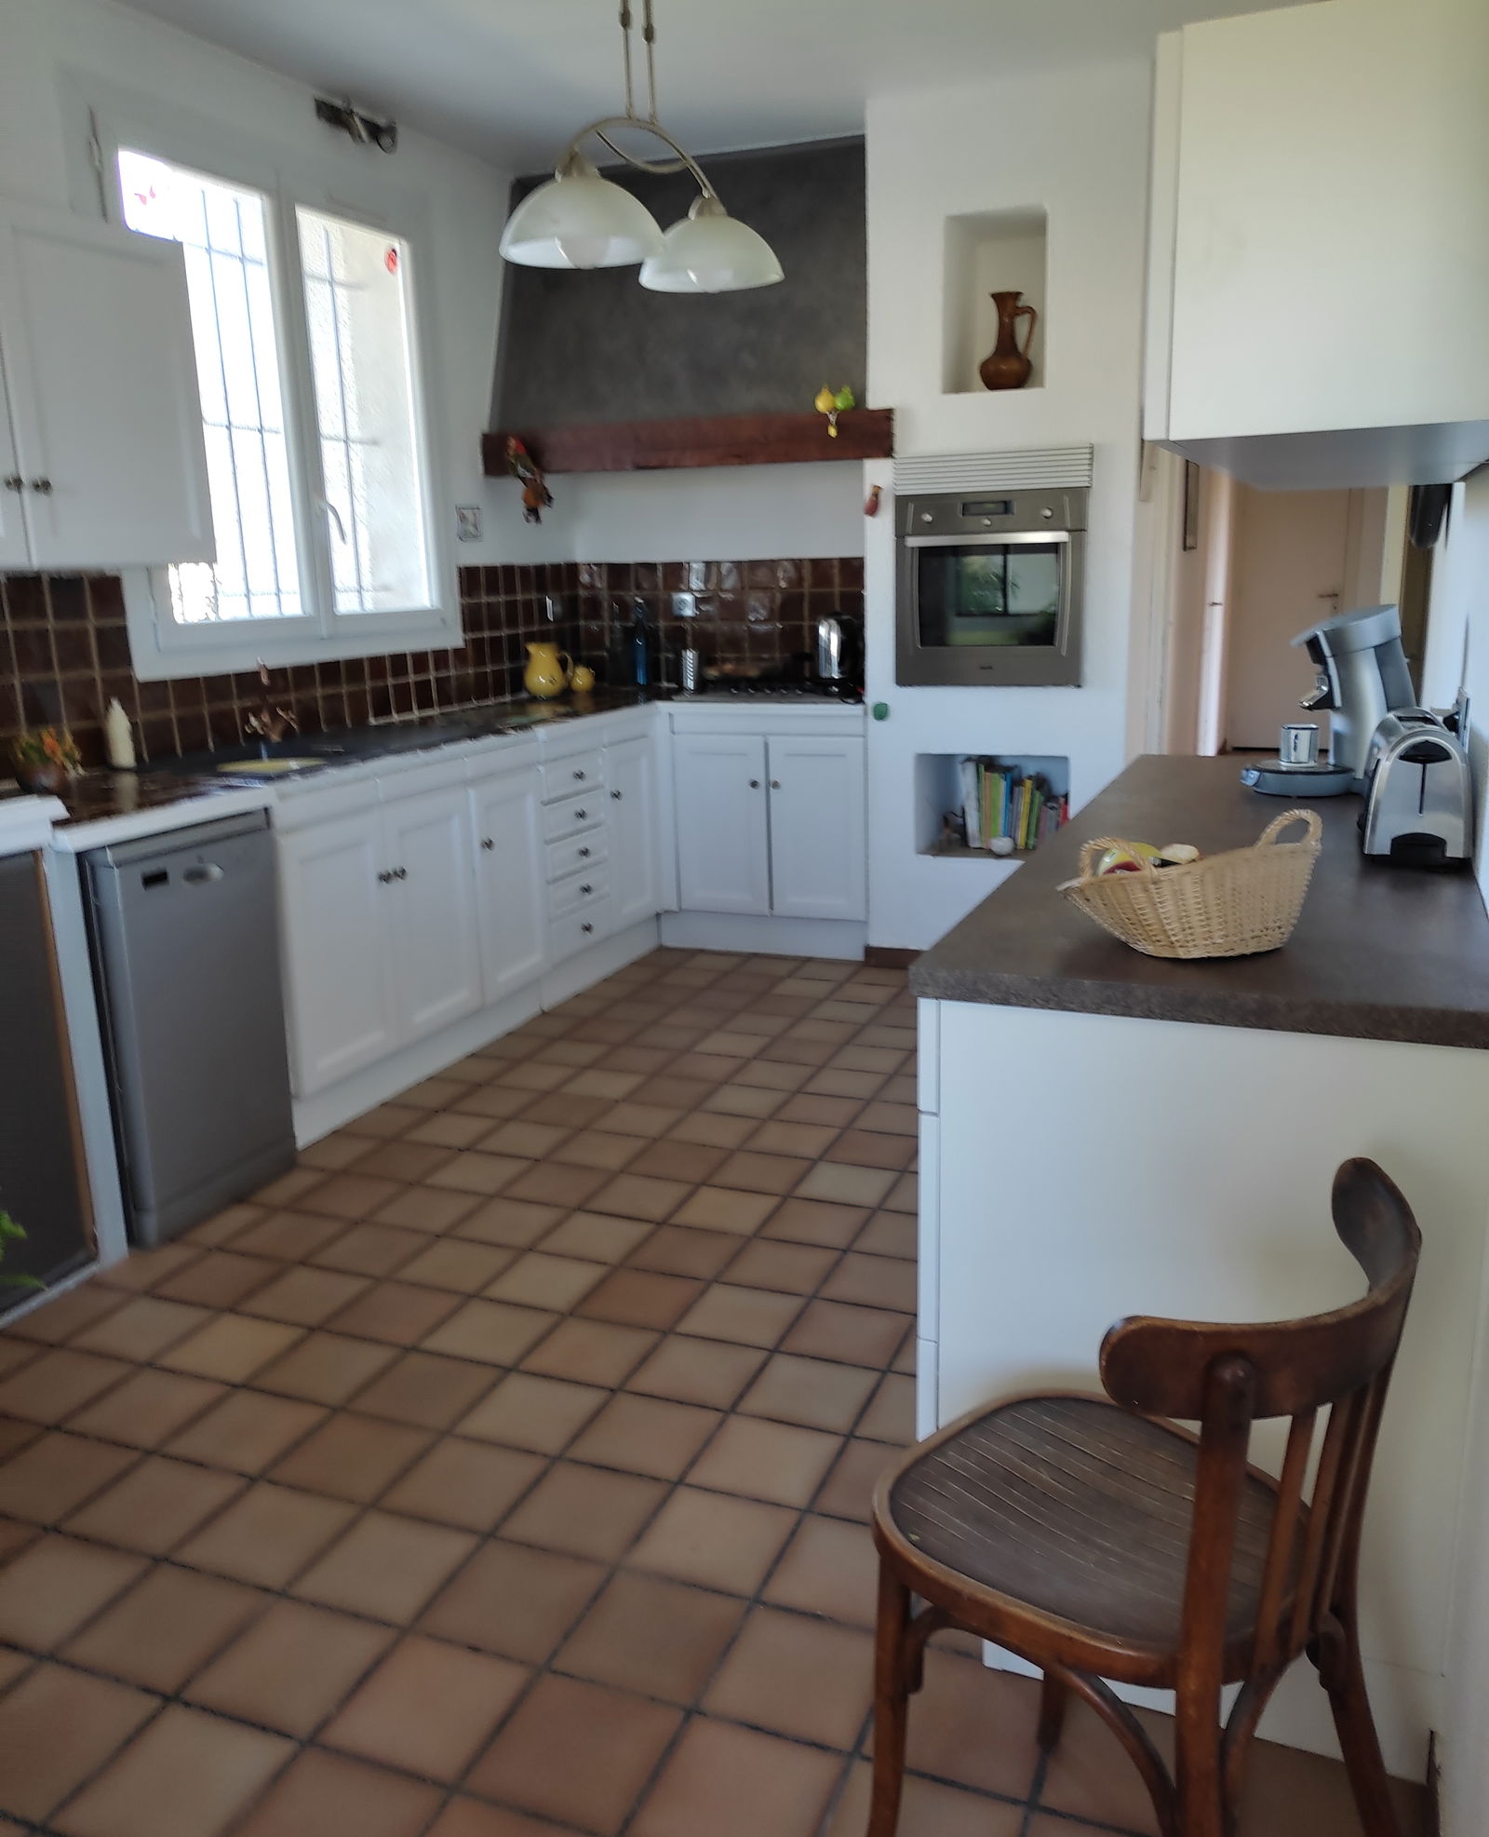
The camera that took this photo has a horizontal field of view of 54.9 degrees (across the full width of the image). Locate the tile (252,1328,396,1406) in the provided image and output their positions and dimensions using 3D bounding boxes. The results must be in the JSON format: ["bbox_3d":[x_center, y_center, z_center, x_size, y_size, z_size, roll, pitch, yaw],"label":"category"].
[{"bbox_3d":[-0.739,0.805,2.546,0.198,0.015,0.198,4,14,22],"label":"tile"}]

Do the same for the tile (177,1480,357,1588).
[{"bbox_3d":[-0.697,0.905,2.105,0.193,0.012,0.193,4,14,22],"label":"tile"}]

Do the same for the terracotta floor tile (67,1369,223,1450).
[{"bbox_3d":[-0.983,0.811,2.362,0.189,0.012,0.189,3,14,22],"label":"terracotta floor tile"}]

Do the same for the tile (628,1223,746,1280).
[{"bbox_3d":[-0.120,0.697,2.986,0.193,0.015,0.191,4,15,19],"label":"tile"}]

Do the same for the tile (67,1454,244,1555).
[{"bbox_3d":[-0.892,0.893,2.181,0.193,0.012,0.193,4,14,22],"label":"tile"}]

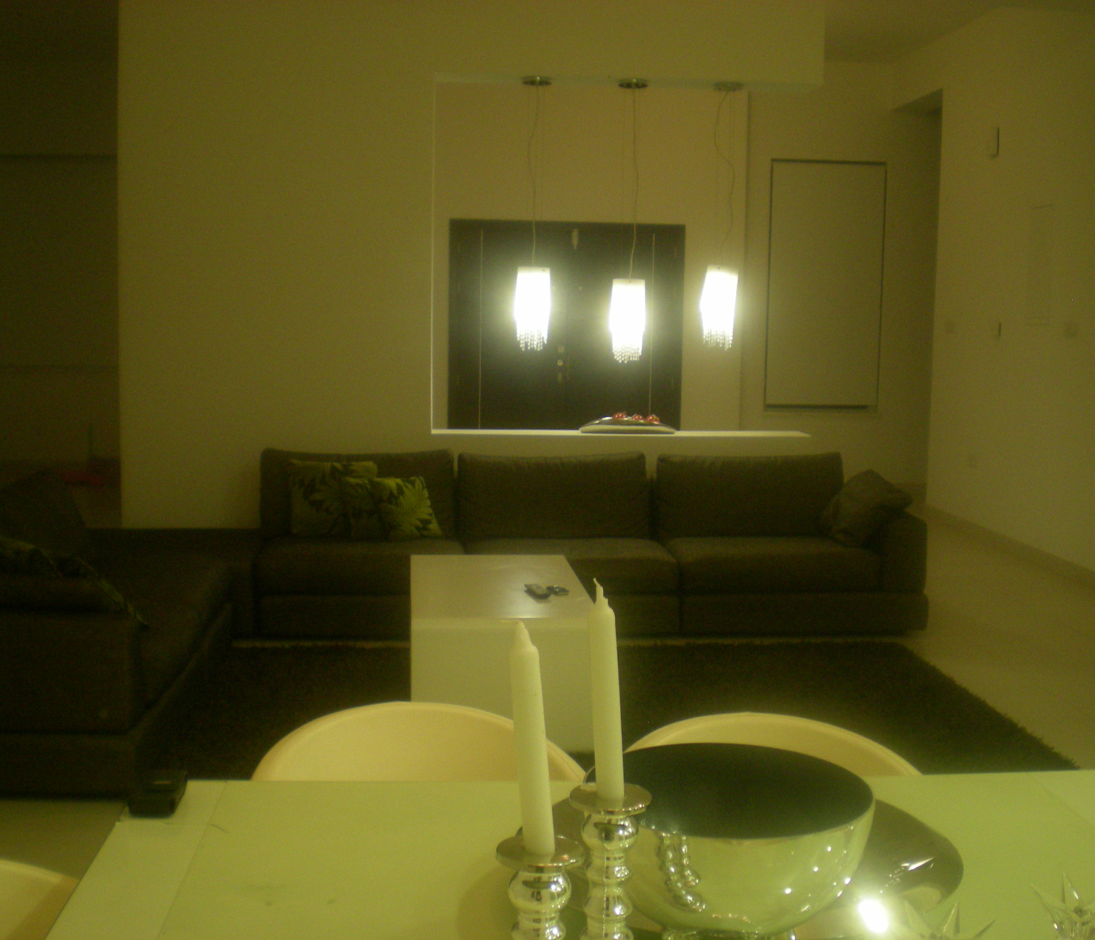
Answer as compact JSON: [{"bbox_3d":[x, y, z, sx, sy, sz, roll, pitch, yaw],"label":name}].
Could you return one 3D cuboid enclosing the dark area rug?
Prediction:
[{"bbox_3d":[0.182,0.874,5.060,3.050,0.030,2.050,0,7,-5],"label":"dark area rug"}]

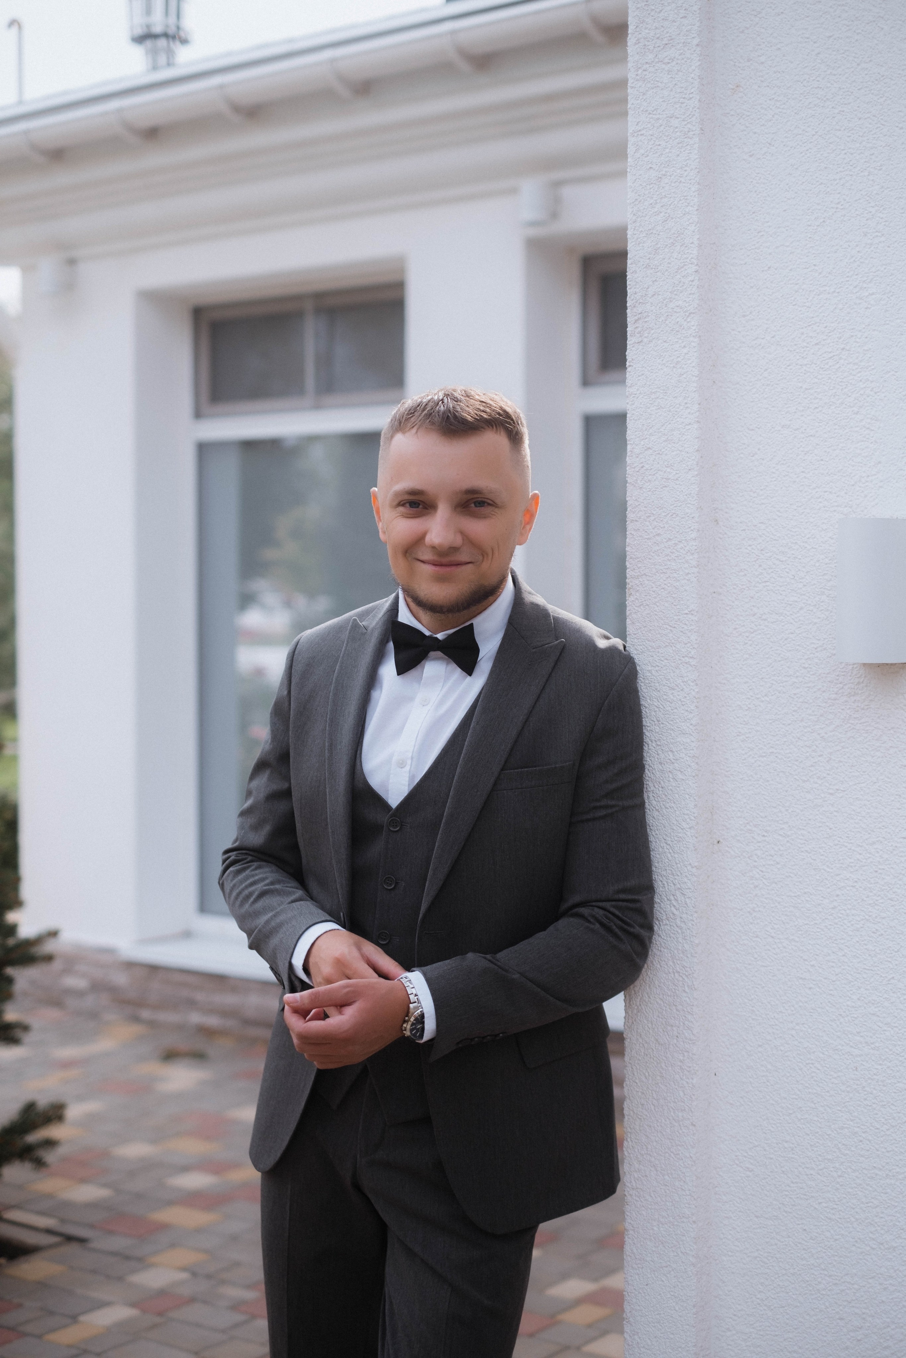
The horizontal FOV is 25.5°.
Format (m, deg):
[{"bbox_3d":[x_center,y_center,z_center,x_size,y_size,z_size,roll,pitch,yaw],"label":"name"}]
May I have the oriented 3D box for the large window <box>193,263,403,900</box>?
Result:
[{"bbox_3d":[-0.475,-0.239,7.328,1.265,2.361,0.100,1,2,37],"label":"large window"}]

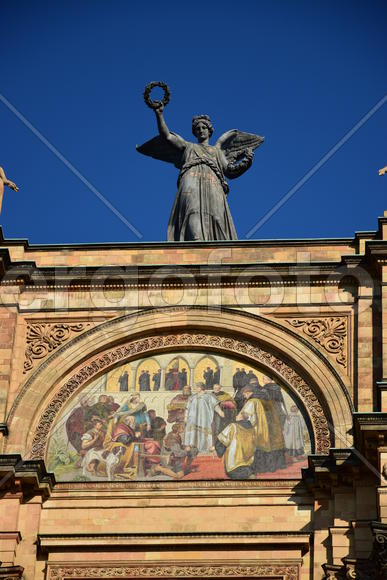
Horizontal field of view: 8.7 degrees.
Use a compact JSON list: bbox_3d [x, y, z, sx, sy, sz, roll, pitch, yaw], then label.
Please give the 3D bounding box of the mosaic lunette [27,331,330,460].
[{"bbox_3d":[-0.207,1.926,42.808,5.050,2.950,0.350,-1,-38,5],"label":"mosaic lunette"}]

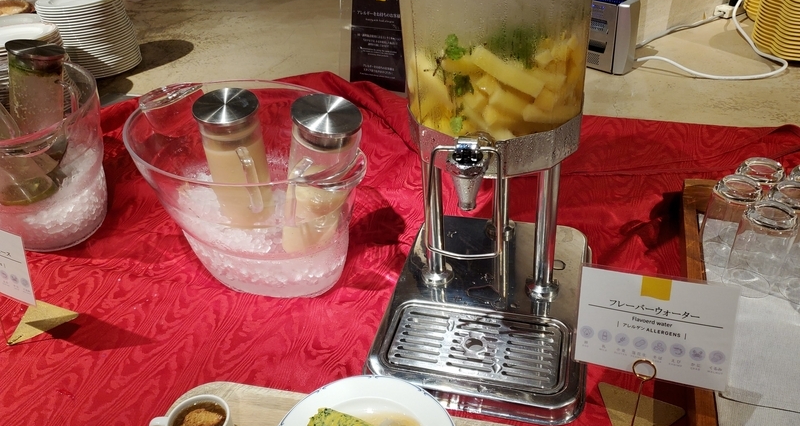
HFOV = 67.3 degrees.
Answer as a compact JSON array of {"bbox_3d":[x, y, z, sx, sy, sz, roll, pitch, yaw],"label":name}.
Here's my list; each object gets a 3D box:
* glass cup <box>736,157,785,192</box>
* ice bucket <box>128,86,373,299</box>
[{"bbox_3d":[0.497,-0.013,0.851,0.061,0.112,0.061,5,35,15],"label":"glass cup"},{"bbox_3d":[-0.216,-0.035,0.908,0.292,0.220,0.445,-31,41,-34],"label":"ice bucket"}]

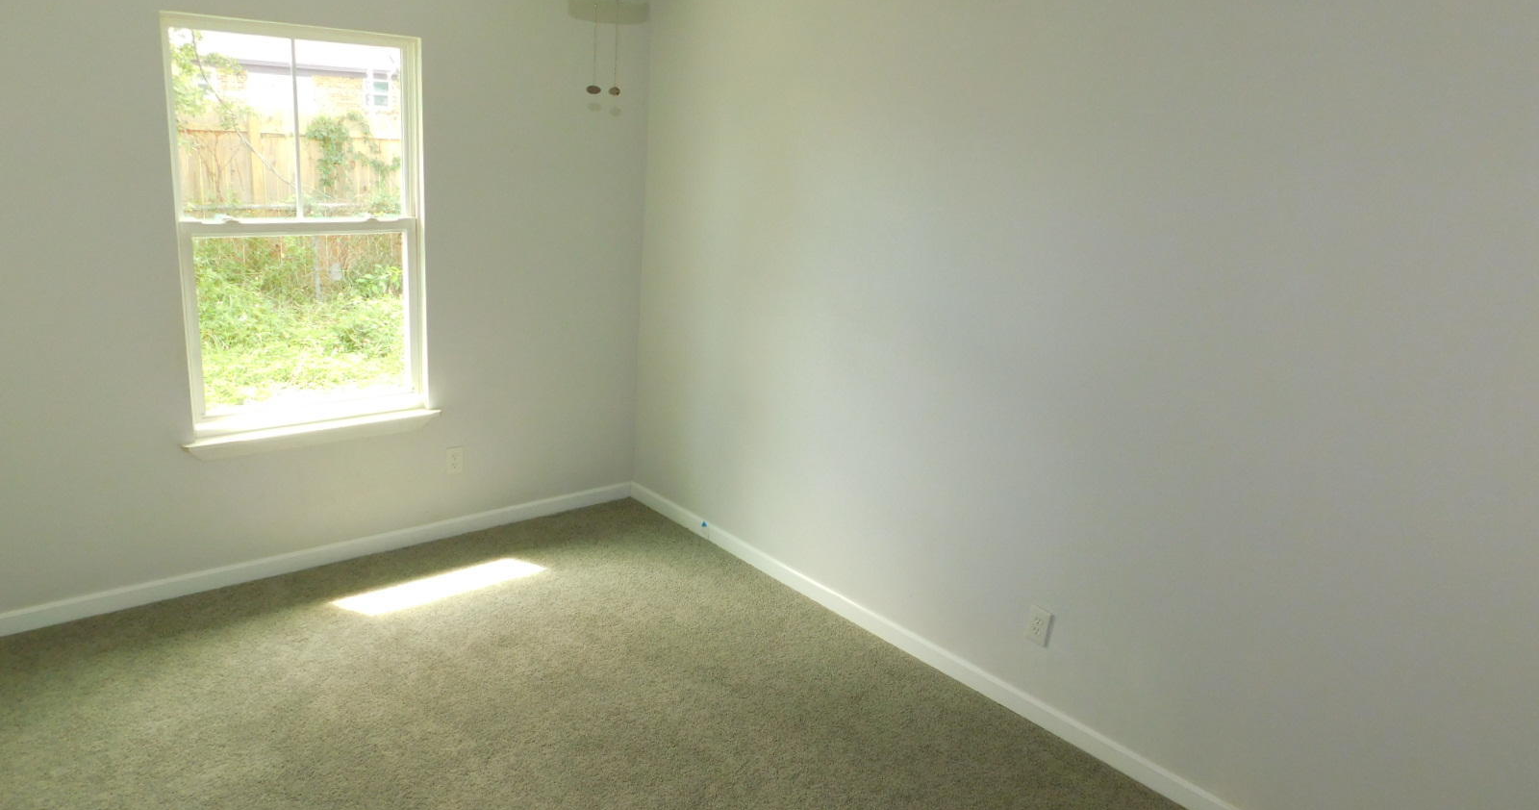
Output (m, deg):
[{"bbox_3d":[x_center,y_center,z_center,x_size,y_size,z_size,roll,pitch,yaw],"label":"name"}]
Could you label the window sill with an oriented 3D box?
[{"bbox_3d":[-1.766,0.121,4.003,0.967,0.078,0.090,-10,21,-41],"label":"window sill"}]

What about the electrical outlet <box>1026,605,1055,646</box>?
[{"bbox_3d":[0.887,0.731,3.370,0.009,0.118,0.074,-10,21,-41],"label":"electrical outlet"}]

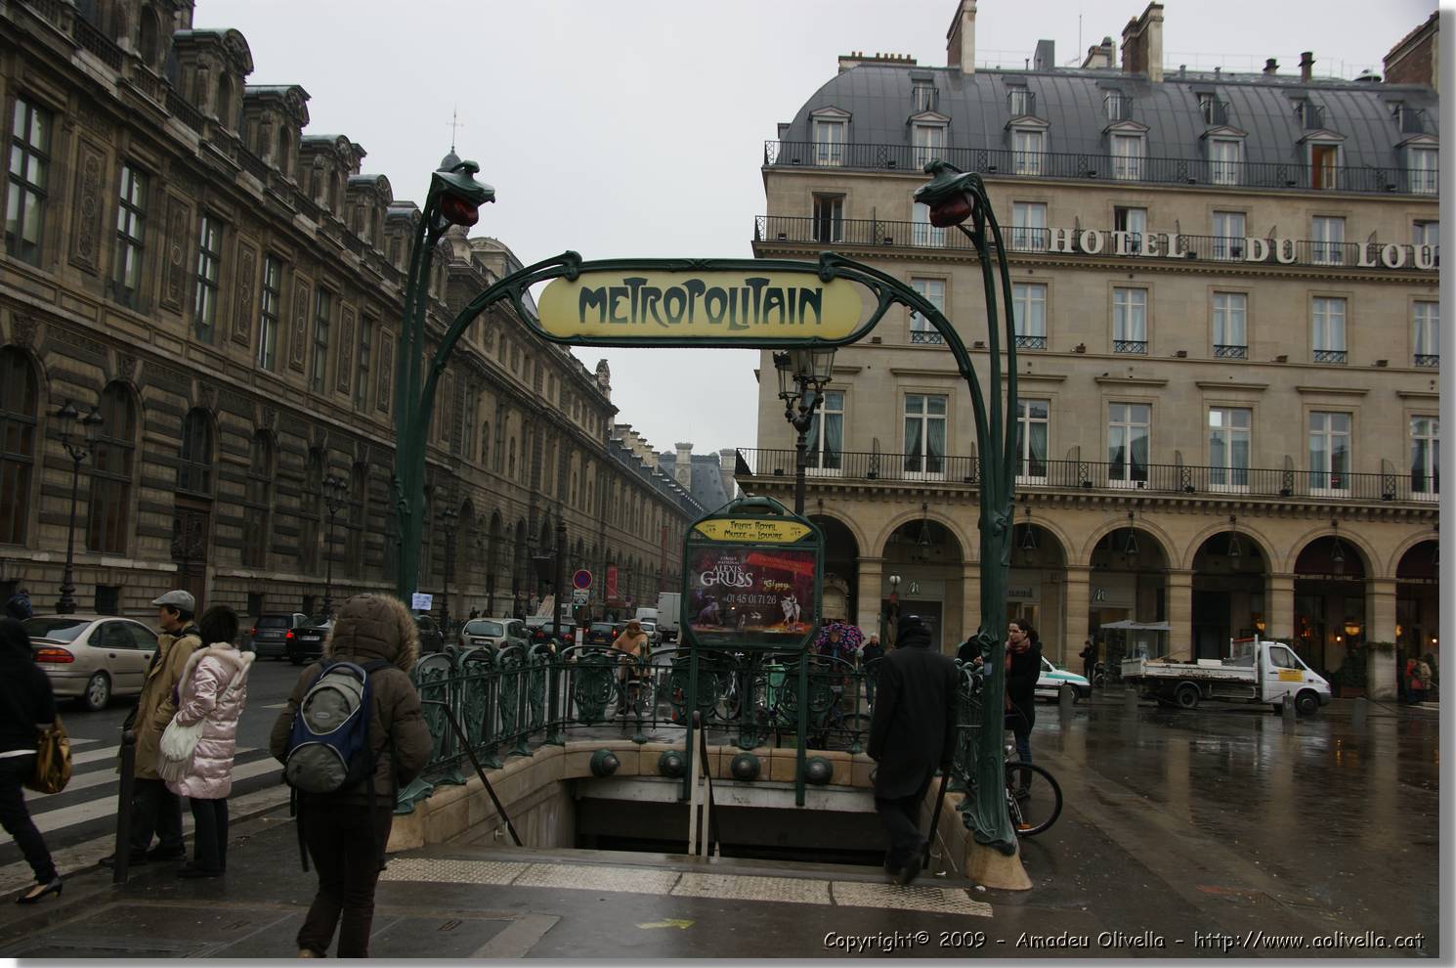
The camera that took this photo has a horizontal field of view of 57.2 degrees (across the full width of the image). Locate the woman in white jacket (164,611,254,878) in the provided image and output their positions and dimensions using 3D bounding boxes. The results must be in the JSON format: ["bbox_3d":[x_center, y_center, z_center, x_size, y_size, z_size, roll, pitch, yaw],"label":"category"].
[{"bbox_3d":[-3.061,1.498,7.876,0.430,1.570,0.450,1,-6,12],"label":"woman in white jacket"}]

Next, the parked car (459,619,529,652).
[{"bbox_3d":[-7.799,5.274,44.966,1.650,1.450,3.900,2,-6,5],"label":"parked car"}]

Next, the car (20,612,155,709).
[{"bbox_3d":[-10.380,2.860,21.750,1.760,1.430,4.500,2,-6,3],"label":"car"}]

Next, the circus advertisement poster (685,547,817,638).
[{"bbox_3d":[0.241,1.115,13.860,1.320,0.930,0.060,2,-6,5],"label":"circus advertisement poster"}]

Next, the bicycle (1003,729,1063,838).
[{"bbox_3d":[2.398,2.516,11.801,0.580,1.030,1.680,3,-6,-10],"label":"bicycle"}]

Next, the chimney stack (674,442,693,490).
[{"bbox_3d":[-11.458,-4.261,350.000,4.600,13.500,3.200,2,-6,5],"label":"chimney stack"}]

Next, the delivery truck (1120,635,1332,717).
[{"bbox_3d":[15.458,5.899,41.678,5.850,2.380,2.050,2,-6,0],"label":"delivery truck"}]

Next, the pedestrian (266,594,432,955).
[{"bbox_3d":[-1.642,1.295,5.892,0.640,1.680,0.520,2,-6,6],"label":"pedestrian"}]

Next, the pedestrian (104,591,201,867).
[{"bbox_3d":[-3.651,1.549,8.575,0.520,1.720,0.480,2,-6,-2],"label":"pedestrian"}]

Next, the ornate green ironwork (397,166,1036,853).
[{"bbox_3d":[-0.120,0.003,8.996,4.000,4.420,0.900,2,-6,6],"label":"ornate green ironwork"}]

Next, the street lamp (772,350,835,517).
[{"bbox_3d":[1.137,0.720,21.041,1.050,6.250,1.050,2,-6,0],"label":"street lamp"}]

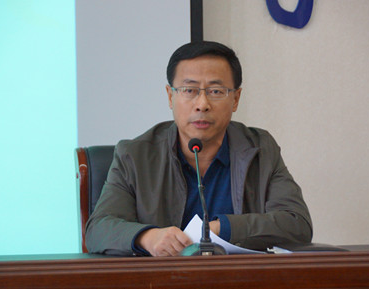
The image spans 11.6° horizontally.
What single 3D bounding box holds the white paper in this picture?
[{"bbox_3d":[0.090,0.206,4.150,0.200,0.085,0.210,0,-1,-12],"label":"white paper"}]

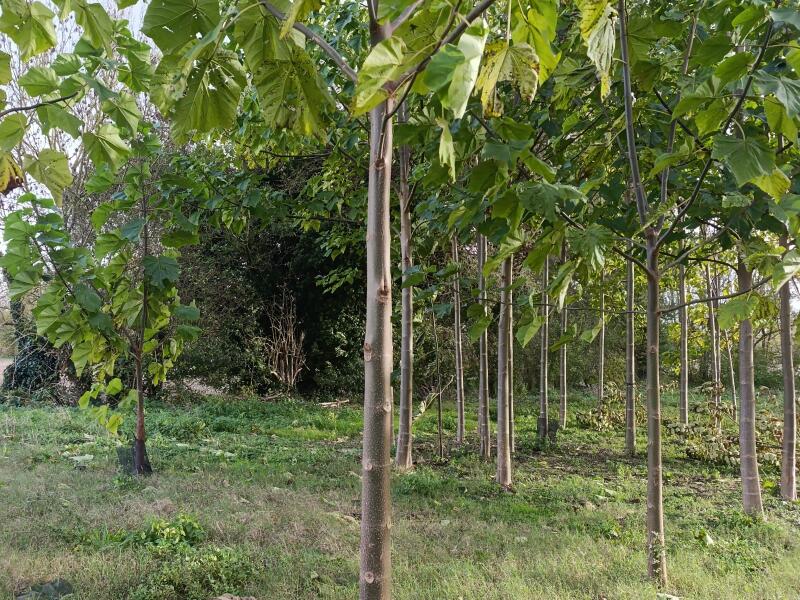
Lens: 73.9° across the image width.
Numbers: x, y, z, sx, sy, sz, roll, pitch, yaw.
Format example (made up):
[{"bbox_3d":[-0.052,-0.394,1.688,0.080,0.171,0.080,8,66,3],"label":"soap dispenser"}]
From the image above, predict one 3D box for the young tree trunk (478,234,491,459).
[{"bbox_3d":[1.209,0.634,7.557,0.125,3.180,0.120,0,-5,0],"label":"young tree trunk"}]

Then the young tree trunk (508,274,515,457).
[{"bbox_3d":[1.676,0.934,7.917,0.100,2.649,0.100,0,-5,0],"label":"young tree trunk"}]

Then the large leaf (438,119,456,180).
[{"bbox_3d":[0.250,-0.793,2.800,0.110,0.330,0.100,0,-5,0],"label":"large leaf"}]

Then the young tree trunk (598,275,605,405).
[{"bbox_3d":[5.073,0.972,13.360,0.110,3.460,0.100,0,-5,0],"label":"young tree trunk"}]

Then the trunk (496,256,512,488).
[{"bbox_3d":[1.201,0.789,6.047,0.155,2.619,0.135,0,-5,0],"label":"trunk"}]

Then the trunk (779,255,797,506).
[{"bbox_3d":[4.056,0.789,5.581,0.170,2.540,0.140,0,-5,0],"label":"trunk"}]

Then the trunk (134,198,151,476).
[{"bbox_3d":[-3.197,0.418,6.599,0.130,3.432,0.120,0,-5,0],"label":"trunk"}]

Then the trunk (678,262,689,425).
[{"bbox_3d":[5.776,0.873,10.829,0.145,3.310,0.140,0,-5,0],"label":"trunk"}]

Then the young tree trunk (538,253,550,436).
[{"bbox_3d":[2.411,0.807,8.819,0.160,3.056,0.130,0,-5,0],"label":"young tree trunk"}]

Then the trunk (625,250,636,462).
[{"bbox_3d":[3.363,0.780,7.754,0.130,2.924,0.120,0,-5,0],"label":"trunk"}]

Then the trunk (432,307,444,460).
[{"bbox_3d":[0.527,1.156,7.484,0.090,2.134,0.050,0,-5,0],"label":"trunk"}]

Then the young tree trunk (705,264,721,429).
[{"bbox_3d":[5.985,0.885,10.164,0.140,3.162,0.130,0,-5,0],"label":"young tree trunk"}]

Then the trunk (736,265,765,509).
[{"bbox_3d":[3.342,0.799,5.091,0.165,2.437,0.145,0,-5,0],"label":"trunk"}]

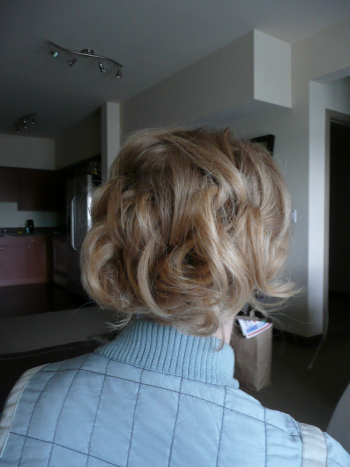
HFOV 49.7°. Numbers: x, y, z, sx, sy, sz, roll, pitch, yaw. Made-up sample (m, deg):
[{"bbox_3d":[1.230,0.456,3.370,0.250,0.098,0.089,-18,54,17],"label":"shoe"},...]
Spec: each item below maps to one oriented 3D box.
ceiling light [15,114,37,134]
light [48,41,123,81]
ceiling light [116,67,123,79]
[{"bbox_3d":[-2.224,-1.658,5.641,0.150,0.180,0.750,-2,3,-40],"label":"ceiling light"},{"bbox_3d":[-0.783,-1.584,3.448,0.750,0.180,0.150,-2,3,-41],"label":"light"},{"bbox_3d":[-0.538,-1.546,3.643,0.060,0.105,0.065,-1,2,-18],"label":"ceiling light"}]

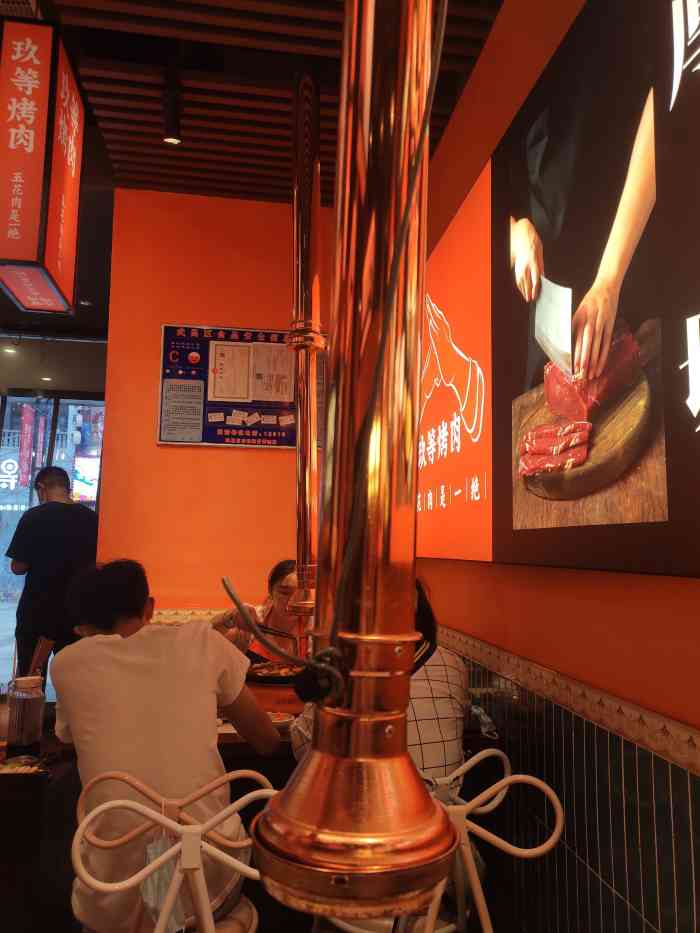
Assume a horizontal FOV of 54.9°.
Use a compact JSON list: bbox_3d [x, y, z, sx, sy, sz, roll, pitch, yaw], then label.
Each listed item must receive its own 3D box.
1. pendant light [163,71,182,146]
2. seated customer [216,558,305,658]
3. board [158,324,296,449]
[{"bbox_3d":[-0.665,-1.353,2.525,0.066,0.298,0.066,1,-7,-9],"label":"pendant light"},{"bbox_3d":[-0.262,0.973,2.738,0.580,1.180,0.750,1,-7,-2],"label":"seated customer"},{"bbox_3d":[-0.503,-0.399,3.403,0.900,0.600,0.025,1,-7,-9],"label":"board"}]

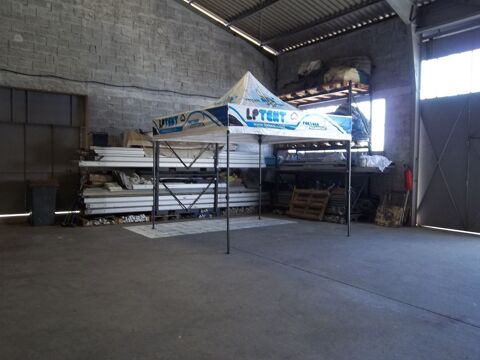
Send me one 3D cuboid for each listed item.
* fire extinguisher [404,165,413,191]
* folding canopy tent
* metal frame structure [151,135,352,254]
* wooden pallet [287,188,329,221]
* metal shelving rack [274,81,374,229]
[{"bbox_3d":[4.025,-0.060,9.259,0.176,0.598,0.172,-1,2,-33],"label":"fire extinguisher"},{"bbox_3d":[0.176,-0.578,8.116,2.969,3.361,2.969,-1,2,-35],"label":"folding canopy tent"},{"bbox_3d":[0.171,0.064,8.133,2.960,2.078,2.960,-1,2,-35],"label":"metal frame structure"},{"bbox_3d":[1.926,0.689,10.704,0.147,0.804,1.235,21,-10,-32],"label":"wooden pallet"},{"bbox_3d":[2.268,-0.705,10.946,0.960,3.499,2.956,-1,2,-33],"label":"metal shelving rack"}]

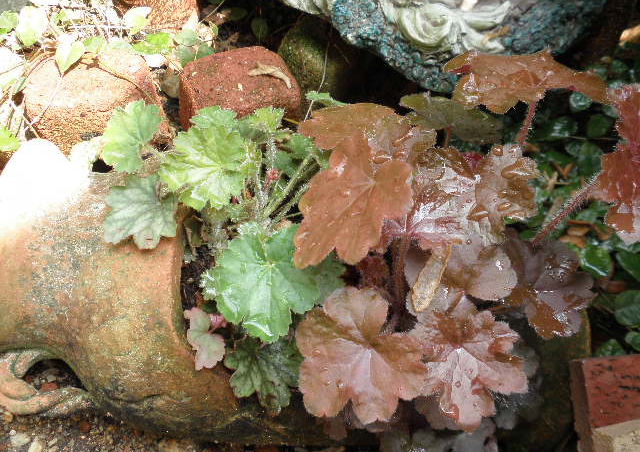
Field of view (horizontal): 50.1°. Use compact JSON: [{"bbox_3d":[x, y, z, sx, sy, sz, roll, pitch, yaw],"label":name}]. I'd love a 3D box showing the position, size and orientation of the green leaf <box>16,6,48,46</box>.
[{"bbox_3d":[-0.395,-0.274,0.940,0.043,0.015,0.057,6,57,4],"label":"green leaf"}]

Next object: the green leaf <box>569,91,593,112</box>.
[{"bbox_3d":[0.369,-0.177,0.970,0.034,0.011,0.035,0,53,0],"label":"green leaf"}]

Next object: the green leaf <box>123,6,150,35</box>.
[{"bbox_3d":[-0.252,-0.282,0.940,0.034,0.013,0.042,17,55,12],"label":"green leaf"}]

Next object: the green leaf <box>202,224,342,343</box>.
[{"bbox_3d":[-0.044,0.050,0.600,0.118,0.028,0.112,-4,69,5],"label":"green leaf"}]

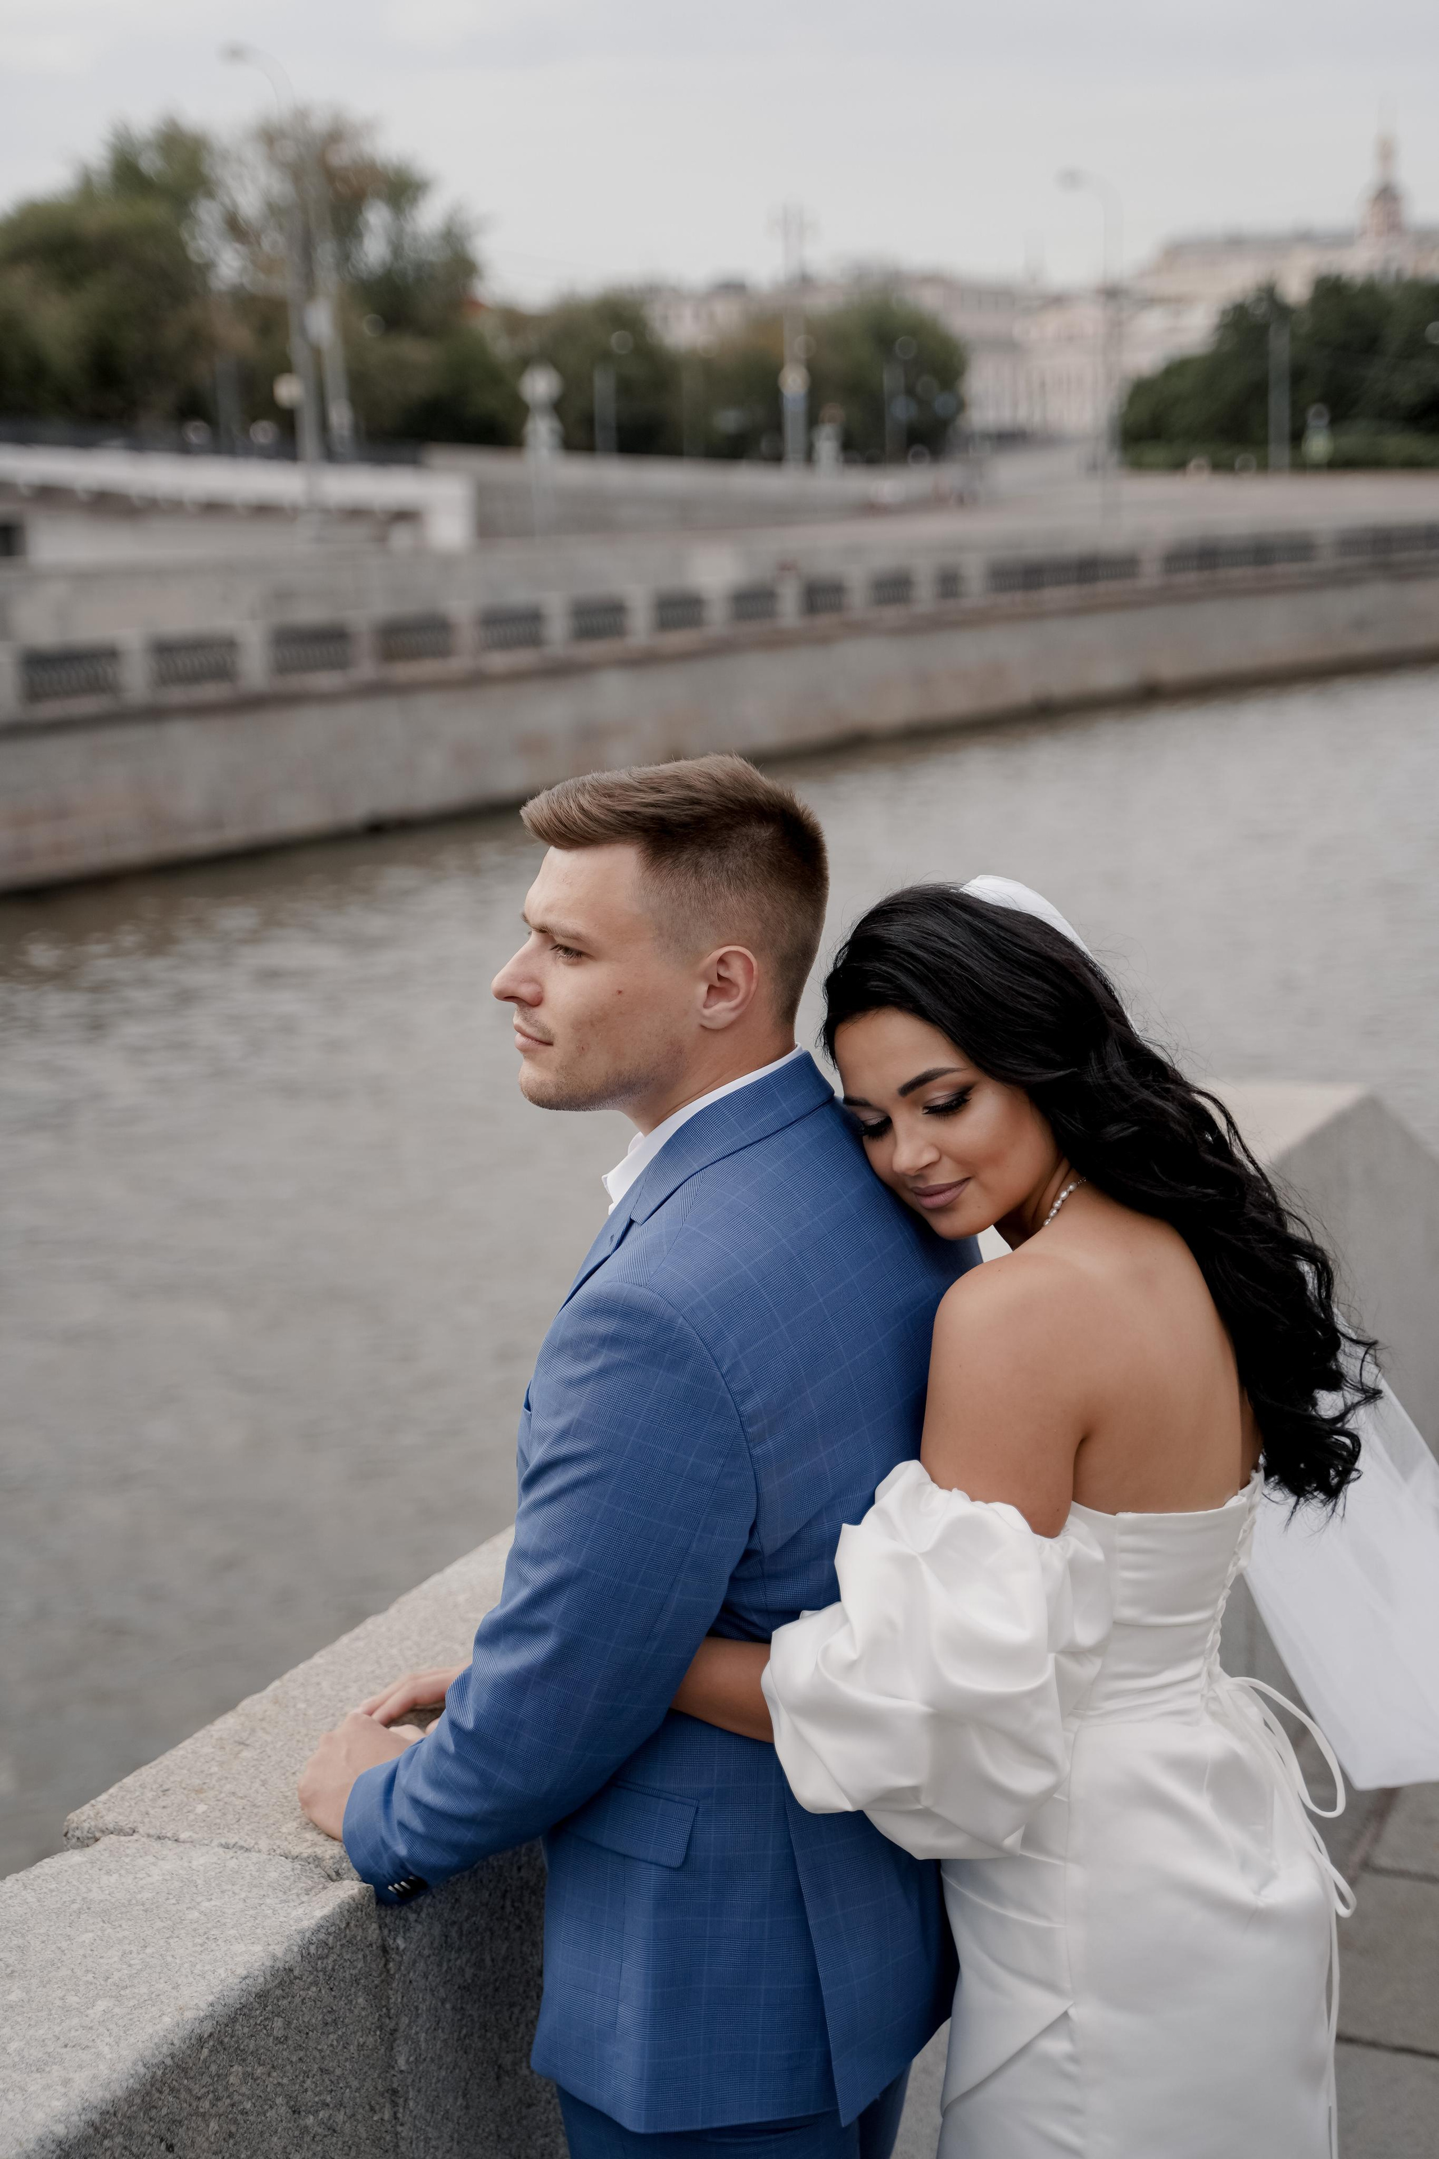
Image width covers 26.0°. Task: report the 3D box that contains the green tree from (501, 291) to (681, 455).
[{"bbox_3d":[-4.606,-25.023,112.000,6.400,6.600,6.200,-1,12,0],"label":"green tree"}]

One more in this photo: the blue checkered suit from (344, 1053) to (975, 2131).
[{"bbox_3d":[0.034,0.335,2.351,0.420,0.750,0.510,6,14,31],"label":"blue checkered suit"}]

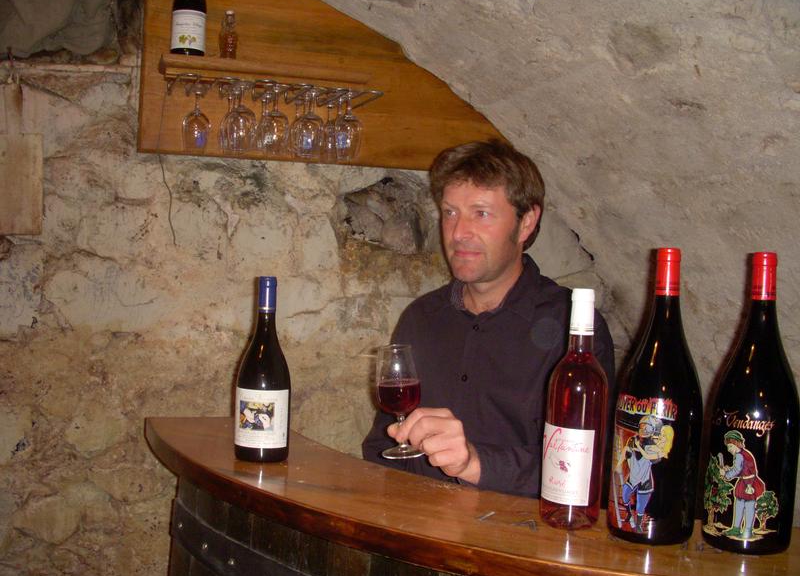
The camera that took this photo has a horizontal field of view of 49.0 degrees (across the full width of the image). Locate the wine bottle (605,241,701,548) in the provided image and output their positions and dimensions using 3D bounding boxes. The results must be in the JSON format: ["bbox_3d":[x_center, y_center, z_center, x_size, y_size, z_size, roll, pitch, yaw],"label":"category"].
[{"bbox_3d":[0.330,0.131,1.114,0.111,0.362,0.111,5,4,44],"label":"wine bottle"}]

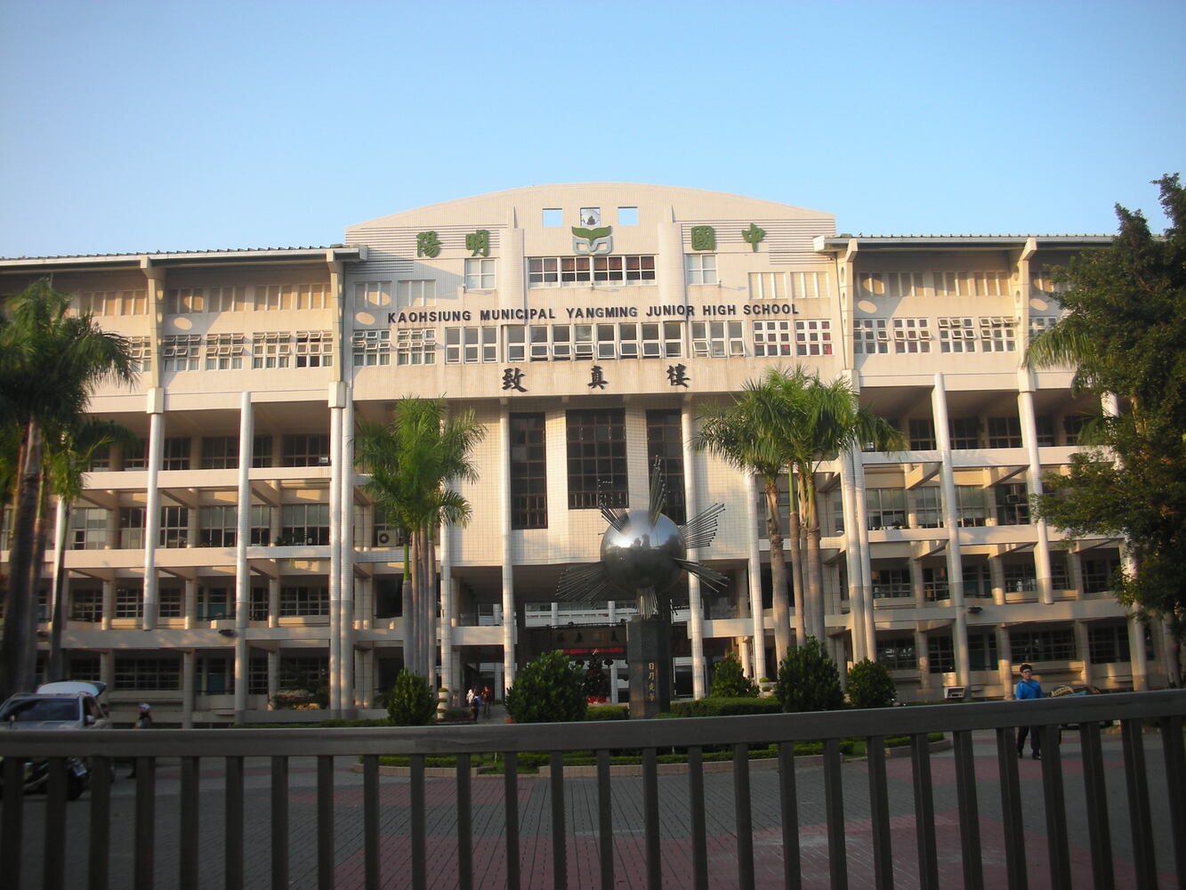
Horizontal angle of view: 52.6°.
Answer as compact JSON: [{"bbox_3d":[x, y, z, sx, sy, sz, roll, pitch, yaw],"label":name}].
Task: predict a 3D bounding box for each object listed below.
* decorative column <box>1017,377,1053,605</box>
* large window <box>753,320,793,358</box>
[{"bbox_3d":[21.692,2.182,58.577,0.520,11.178,0.600,-1,-11,-2],"label":"decorative column"},{"bbox_3d":[8.812,-5.202,58.789,1.840,1.840,0.200,-1,-12,-2],"label":"large window"}]

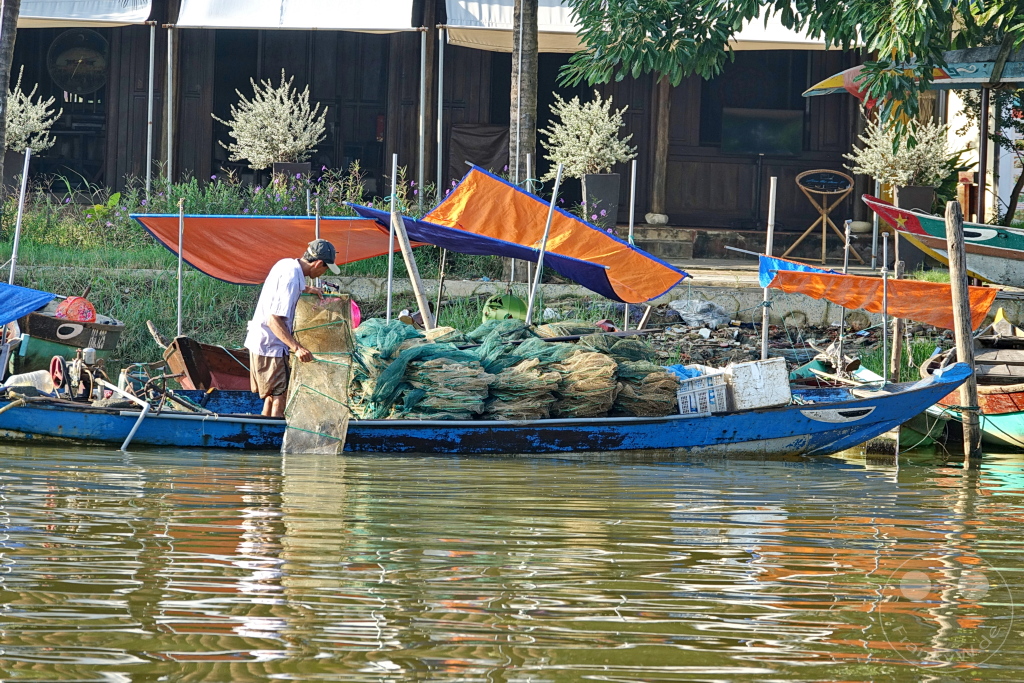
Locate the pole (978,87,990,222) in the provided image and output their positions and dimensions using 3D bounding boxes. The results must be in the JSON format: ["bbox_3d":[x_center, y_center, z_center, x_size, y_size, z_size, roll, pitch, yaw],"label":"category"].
[{"bbox_3d":[4.601,-1.764,63.500,0.070,1.450,0.070,1,1,0],"label":"pole"}]

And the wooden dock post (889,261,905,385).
[{"bbox_3d":[2.733,-0.043,46.300,0.065,1.070,0.065,3,2,0],"label":"wooden dock post"}]

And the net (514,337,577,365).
[{"bbox_3d":[0.221,0.059,43.000,0.420,0.190,0.400,1,1,0],"label":"net"}]

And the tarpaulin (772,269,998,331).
[{"bbox_3d":[2.608,-0.304,46.100,1.650,0.450,1.000,0,2,-5],"label":"tarpaulin"}]

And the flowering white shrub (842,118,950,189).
[{"bbox_3d":[3.766,-1.851,63.800,1.030,0.720,0.950,1,1,0],"label":"flowering white shrub"}]

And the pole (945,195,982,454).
[{"bbox_3d":[3.122,-0.076,45.100,0.125,1.800,0.125,-4,2,0],"label":"pole"}]

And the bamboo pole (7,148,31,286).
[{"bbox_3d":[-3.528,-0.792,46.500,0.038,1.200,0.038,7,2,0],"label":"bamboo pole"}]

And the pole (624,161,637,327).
[{"bbox_3d":[0.841,-0.673,46.400,0.038,1.280,0.038,2,2,0],"label":"pole"}]

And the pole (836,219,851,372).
[{"bbox_3d":[2.341,-0.325,46.000,0.045,1.080,0.045,3,1,0],"label":"pole"}]

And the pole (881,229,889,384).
[{"bbox_3d":[2.585,-0.229,45.200,0.040,1.060,0.040,0,2,0],"label":"pole"}]

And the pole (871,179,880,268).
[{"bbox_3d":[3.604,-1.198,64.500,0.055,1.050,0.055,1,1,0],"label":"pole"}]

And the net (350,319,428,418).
[{"bbox_3d":[-0.850,0.187,45.200,0.550,0.700,0.600,0,2,0],"label":"net"}]

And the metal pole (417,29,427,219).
[{"bbox_3d":[-0.891,-2.129,64.500,0.055,1.970,0.055,1,1,0],"label":"metal pole"}]

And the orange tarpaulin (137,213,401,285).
[{"bbox_3d":[-1.685,-0.654,46.800,2.050,0.500,1.250,0,2,5],"label":"orange tarpaulin"}]

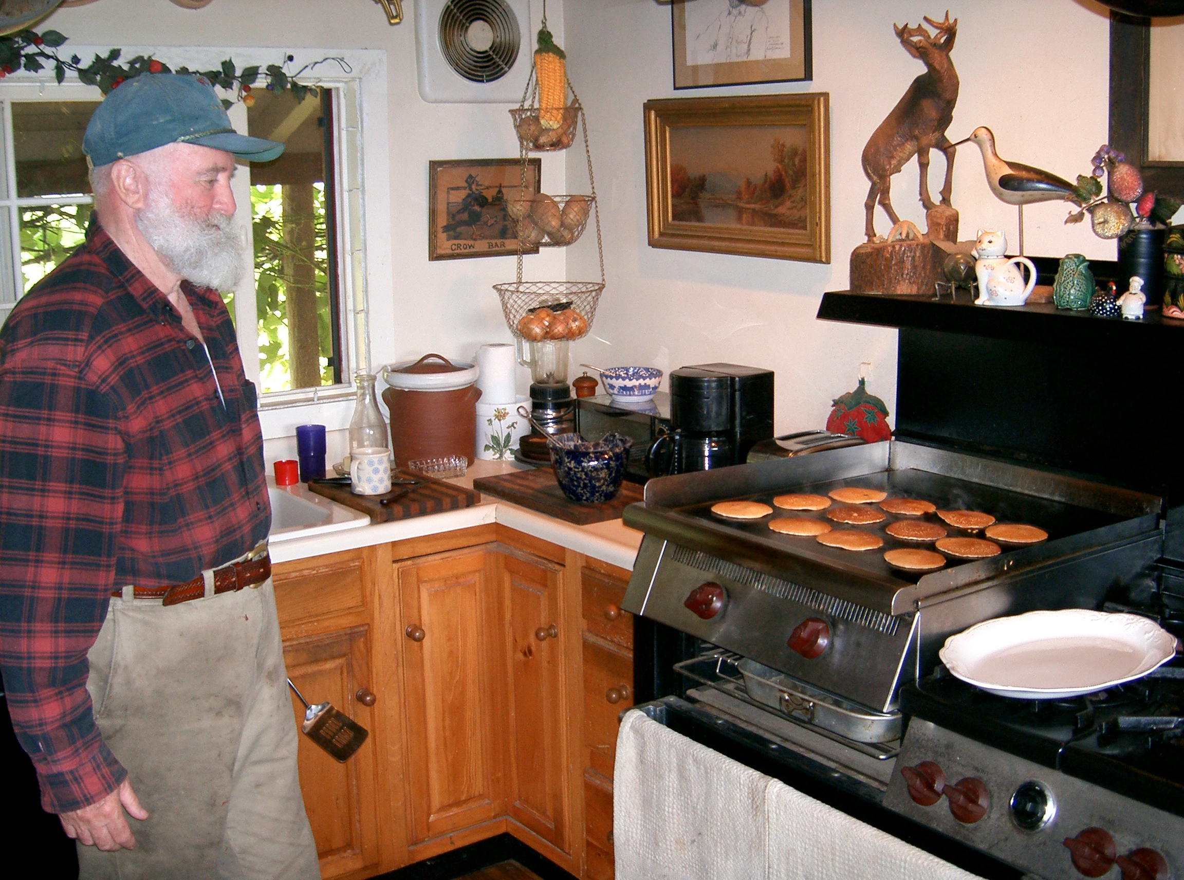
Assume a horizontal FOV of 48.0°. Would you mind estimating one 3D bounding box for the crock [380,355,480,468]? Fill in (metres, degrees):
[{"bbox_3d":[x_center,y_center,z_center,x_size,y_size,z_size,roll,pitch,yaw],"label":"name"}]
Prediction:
[{"bbox_3d":[-0.410,-0.082,3.439,0.261,0.287,0.252,-2,11,-7],"label":"crock"}]

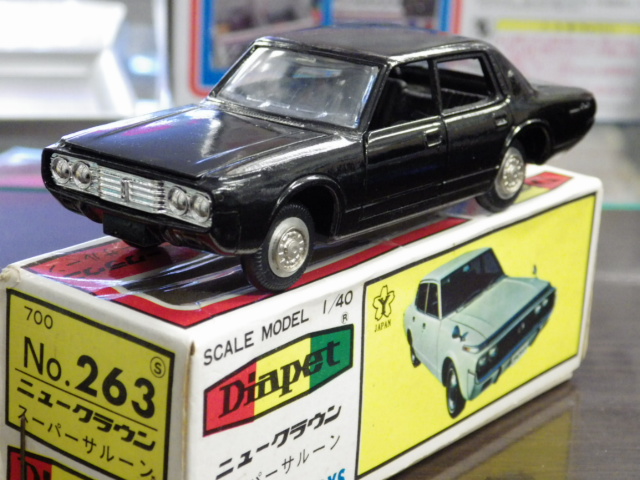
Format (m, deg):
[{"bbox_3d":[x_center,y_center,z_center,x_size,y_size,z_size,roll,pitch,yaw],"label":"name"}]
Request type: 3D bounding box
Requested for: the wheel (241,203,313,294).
[{"bbox_3d":[-0.007,0.001,0.279,0.005,0.015,0.015,16,23,38],"label":"wheel"}]

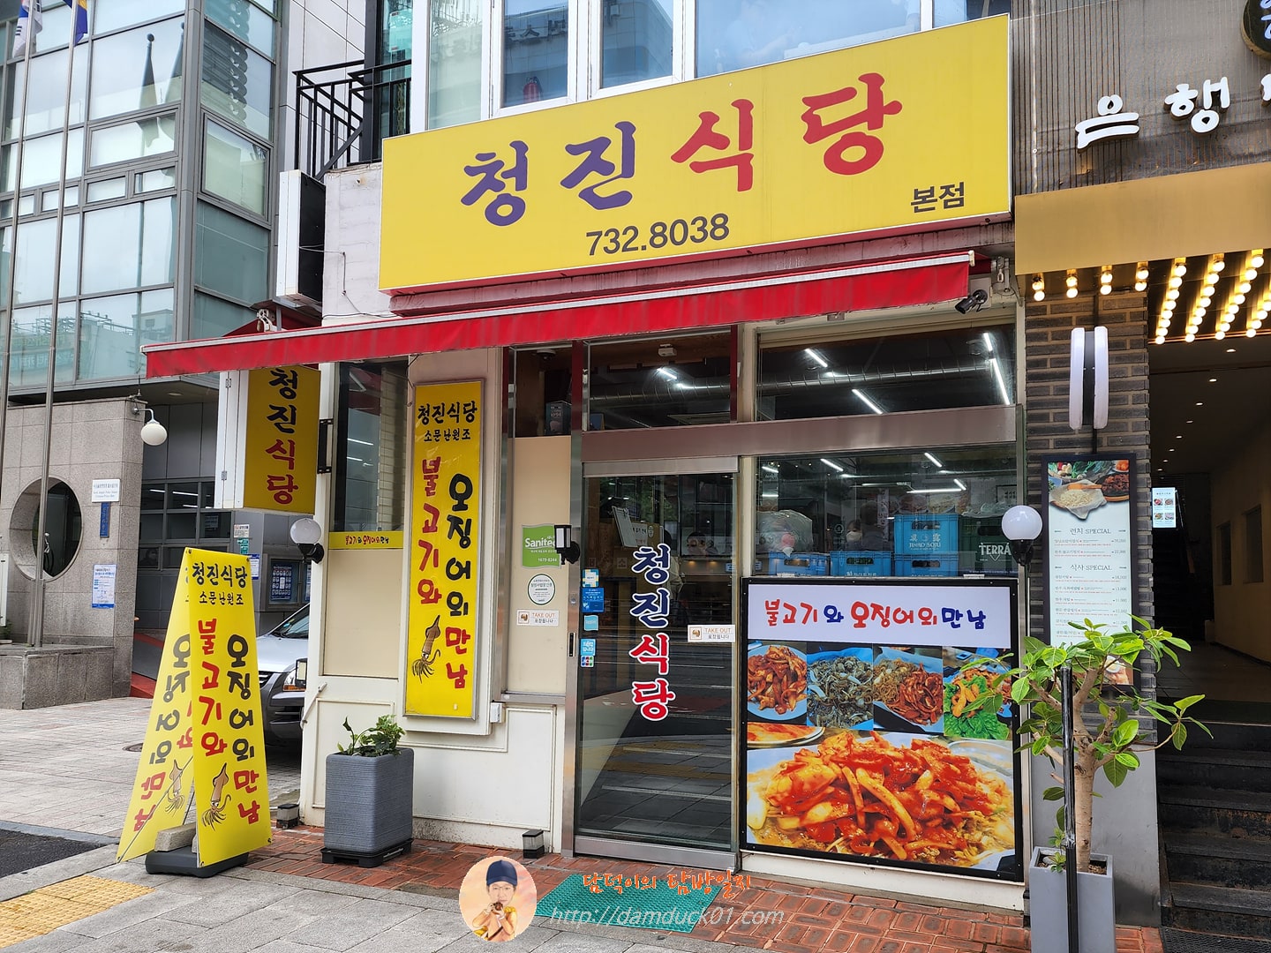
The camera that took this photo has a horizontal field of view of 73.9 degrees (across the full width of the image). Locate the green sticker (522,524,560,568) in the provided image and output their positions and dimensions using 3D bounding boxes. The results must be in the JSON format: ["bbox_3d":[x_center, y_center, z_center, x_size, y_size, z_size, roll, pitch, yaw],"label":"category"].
[{"bbox_3d":[-0.596,0.443,5.344,0.269,0.270,0.010,-2,-7,20],"label":"green sticker"}]

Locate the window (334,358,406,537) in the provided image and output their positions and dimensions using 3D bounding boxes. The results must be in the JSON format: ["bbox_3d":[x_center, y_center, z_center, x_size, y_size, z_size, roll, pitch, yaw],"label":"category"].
[{"bbox_3d":[-1.864,-0.229,5.901,0.617,1.242,0.060,-2,-7,20],"label":"window"}]

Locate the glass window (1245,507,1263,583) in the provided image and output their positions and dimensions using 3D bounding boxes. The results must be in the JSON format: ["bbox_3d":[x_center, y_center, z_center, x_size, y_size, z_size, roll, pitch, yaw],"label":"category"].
[{"bbox_3d":[4.912,0.540,6.700,0.060,0.600,0.400,-2,-5,19],"label":"glass window"}]

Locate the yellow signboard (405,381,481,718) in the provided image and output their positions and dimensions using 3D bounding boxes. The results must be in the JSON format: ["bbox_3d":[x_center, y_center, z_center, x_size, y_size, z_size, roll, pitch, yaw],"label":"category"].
[{"bbox_3d":[-1.215,0.449,5.461,0.516,2.157,0.070,-2,-7,20],"label":"yellow signboard"}]

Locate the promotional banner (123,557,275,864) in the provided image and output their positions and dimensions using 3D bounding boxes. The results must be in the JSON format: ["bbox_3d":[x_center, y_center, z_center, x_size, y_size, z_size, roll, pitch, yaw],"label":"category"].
[{"bbox_3d":[-2.548,1.299,4.940,0.550,1.770,0.580,-2,-5,12],"label":"promotional banner"}]

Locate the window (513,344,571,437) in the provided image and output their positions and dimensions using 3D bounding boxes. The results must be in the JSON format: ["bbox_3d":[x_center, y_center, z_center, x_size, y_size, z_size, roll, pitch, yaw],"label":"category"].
[{"bbox_3d":[-0.599,-0.555,5.457,0.399,0.600,0.050,-2,-7,20],"label":"window"}]

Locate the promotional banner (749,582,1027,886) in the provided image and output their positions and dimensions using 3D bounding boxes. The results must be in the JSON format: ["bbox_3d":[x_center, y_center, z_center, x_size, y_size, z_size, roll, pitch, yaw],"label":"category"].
[{"bbox_3d":[1.213,1.241,4.286,1.348,1.425,0.030,-2,-5,19],"label":"promotional banner"}]

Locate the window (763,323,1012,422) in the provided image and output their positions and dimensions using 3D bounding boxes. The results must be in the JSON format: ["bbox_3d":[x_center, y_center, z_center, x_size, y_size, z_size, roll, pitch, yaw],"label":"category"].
[{"bbox_3d":[1.294,-0.556,4.470,1.336,0.477,0.070,-2,-5,19],"label":"window"}]

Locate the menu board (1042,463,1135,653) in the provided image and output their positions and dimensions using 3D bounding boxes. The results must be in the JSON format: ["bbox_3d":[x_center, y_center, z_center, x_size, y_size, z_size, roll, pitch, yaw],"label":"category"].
[{"bbox_3d":[2.312,0.471,4.275,0.418,1.169,0.050,-2,-7,20],"label":"menu board"}]

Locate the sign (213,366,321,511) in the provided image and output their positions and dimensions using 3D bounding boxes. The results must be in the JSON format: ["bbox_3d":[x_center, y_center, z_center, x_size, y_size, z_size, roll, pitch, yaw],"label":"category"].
[{"bbox_3d":[-2.237,-0.243,5.167,0.210,0.914,0.600,-2,-5,19],"label":"sign"}]

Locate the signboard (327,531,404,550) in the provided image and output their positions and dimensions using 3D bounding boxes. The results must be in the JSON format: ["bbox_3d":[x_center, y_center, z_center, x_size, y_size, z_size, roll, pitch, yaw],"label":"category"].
[{"bbox_3d":[-1.853,0.441,5.800,0.623,0.119,0.015,-2,-7,20],"label":"signboard"}]

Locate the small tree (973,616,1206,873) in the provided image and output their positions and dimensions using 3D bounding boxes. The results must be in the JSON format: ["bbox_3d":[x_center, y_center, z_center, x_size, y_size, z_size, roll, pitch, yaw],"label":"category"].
[{"bbox_3d":[1.802,1.054,3.350,0.820,1.000,0.750,-2,-5,19],"label":"small tree"}]

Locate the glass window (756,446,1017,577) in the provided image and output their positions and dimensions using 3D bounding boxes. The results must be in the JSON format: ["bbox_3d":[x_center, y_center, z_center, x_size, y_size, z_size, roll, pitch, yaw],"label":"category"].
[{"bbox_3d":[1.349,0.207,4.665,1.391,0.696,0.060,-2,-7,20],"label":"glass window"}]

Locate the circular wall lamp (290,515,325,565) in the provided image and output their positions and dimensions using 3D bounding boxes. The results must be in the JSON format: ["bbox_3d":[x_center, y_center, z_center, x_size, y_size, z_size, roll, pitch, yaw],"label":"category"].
[{"bbox_3d":[-2.067,0.404,5.320,0.175,0.290,0.235,-2,-5,19],"label":"circular wall lamp"}]

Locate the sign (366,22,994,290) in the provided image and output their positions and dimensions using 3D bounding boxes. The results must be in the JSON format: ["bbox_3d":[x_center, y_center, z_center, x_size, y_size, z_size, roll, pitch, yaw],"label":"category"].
[{"bbox_3d":[0.146,-1.825,5.126,3.878,1.072,0.180,-2,-7,20],"label":"sign"}]

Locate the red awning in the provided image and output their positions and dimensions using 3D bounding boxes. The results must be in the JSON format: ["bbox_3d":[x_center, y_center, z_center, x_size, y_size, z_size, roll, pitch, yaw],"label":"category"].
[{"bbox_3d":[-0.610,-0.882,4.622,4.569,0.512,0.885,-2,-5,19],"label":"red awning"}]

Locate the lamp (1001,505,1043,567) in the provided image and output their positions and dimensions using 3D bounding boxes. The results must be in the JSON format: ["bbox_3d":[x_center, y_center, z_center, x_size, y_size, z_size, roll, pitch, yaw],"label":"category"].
[{"bbox_3d":[1.958,0.303,4.272,0.190,0.310,0.230,-2,-7,20],"label":"lamp"}]

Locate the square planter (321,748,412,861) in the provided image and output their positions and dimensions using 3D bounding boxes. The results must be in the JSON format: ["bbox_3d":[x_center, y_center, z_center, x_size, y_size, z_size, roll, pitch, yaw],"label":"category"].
[{"bbox_3d":[-1.515,1.854,4.818,0.340,0.575,0.345,-2,-5,20],"label":"square planter"}]

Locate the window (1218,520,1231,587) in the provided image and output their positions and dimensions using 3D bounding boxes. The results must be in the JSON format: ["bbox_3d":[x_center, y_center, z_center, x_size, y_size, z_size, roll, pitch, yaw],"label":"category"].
[{"bbox_3d":[6.769,0.895,9.700,0.050,0.700,0.680,-2,-7,24],"label":"window"}]

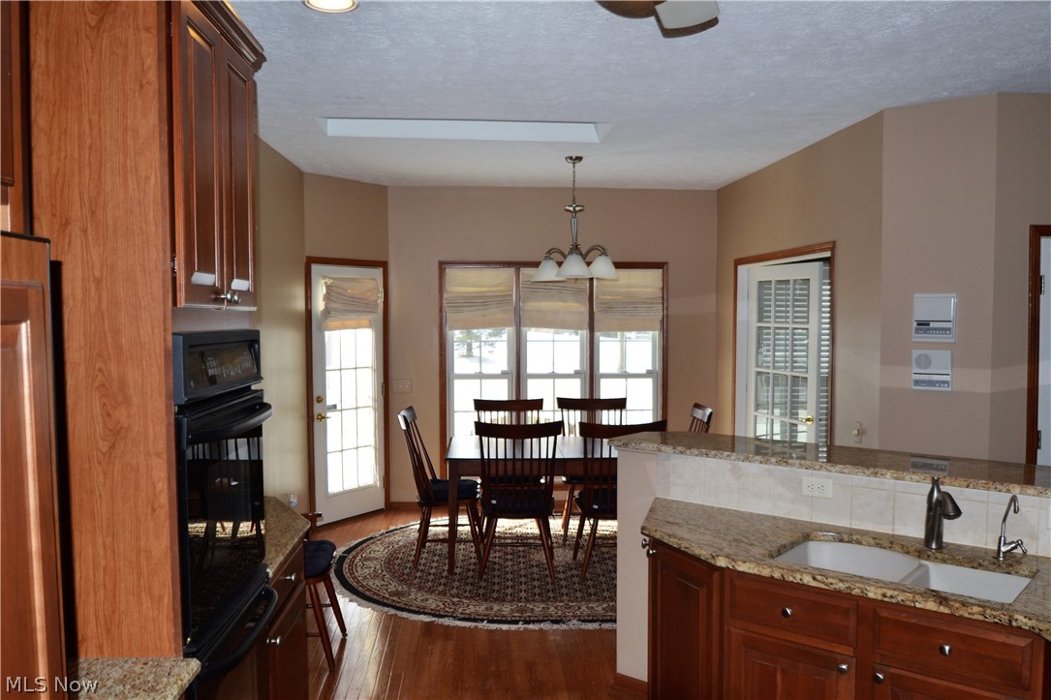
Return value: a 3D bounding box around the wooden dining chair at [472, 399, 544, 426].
[{"bbox_3d":[-0.120,0.894,5.958,0.550,1.010,0.570,0,3,0],"label":"wooden dining chair"}]

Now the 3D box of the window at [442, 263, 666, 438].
[{"bbox_3d":[0.259,0.237,6.774,1.970,1.970,0.120,0,3,-5],"label":"window"}]

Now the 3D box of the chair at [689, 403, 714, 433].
[{"bbox_3d":[1.012,0.907,5.562,0.580,1.010,0.540,0,3,-1],"label":"chair"}]

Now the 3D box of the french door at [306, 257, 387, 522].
[{"bbox_3d":[-1.409,0.330,6.355,0.090,2.110,0.820,2,3,39],"label":"french door"}]

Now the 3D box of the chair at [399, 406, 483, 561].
[{"bbox_3d":[-0.587,0.920,5.427,0.580,1.010,0.540,0,3,1],"label":"chair"}]

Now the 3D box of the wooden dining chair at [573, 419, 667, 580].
[{"bbox_3d":[0.595,0.933,5.046,0.550,1.010,0.570,0,3,-4],"label":"wooden dining chair"}]

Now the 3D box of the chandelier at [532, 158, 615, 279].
[{"bbox_3d":[0.347,-0.899,5.434,0.590,0.850,0.580,0,3,-5],"label":"chandelier"}]

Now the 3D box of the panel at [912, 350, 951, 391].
[{"bbox_3d":[2.093,0.108,4.066,0.182,0.210,0.030,2,3,39],"label":"panel"}]

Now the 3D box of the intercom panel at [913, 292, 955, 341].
[{"bbox_3d":[2.096,-0.164,4.045,0.200,0.248,0.040,2,3,39],"label":"intercom panel"}]

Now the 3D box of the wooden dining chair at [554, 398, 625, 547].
[{"bbox_3d":[0.538,0.888,6.013,0.550,1.010,0.570,0,3,0],"label":"wooden dining chair"}]

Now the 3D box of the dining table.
[{"bbox_3d":[0.236,1.046,5.503,1.540,0.745,0.890,0,3,-2],"label":"dining table"}]

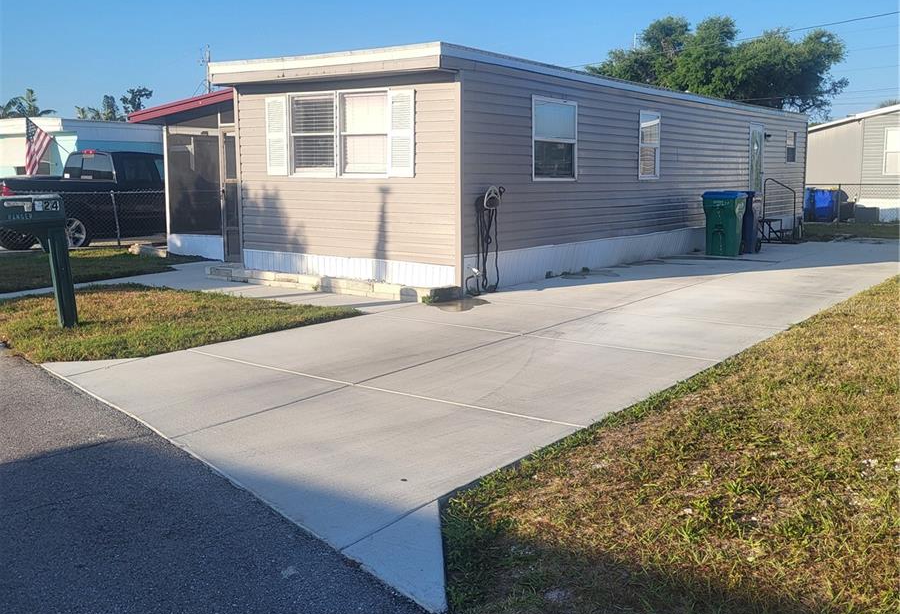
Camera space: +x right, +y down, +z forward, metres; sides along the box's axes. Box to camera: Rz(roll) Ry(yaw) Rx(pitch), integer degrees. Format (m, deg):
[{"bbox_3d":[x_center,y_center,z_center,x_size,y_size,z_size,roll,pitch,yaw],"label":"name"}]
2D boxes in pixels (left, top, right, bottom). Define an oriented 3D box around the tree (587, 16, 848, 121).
[{"bbox_3d":[10.991,-8.127,37.673,10.499,7.825,9.764,3,9,16],"label":"tree"}]

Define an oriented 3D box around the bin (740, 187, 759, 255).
[{"bbox_3d":[5.374,-1.569,16.547,0.620,1.100,0.740,5,10,30],"label":"bin"}]

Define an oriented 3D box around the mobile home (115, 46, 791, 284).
[{"bbox_3d":[1.874,-2.684,17.901,6.150,2.870,15.450,6,10,35],"label":"mobile home"}]

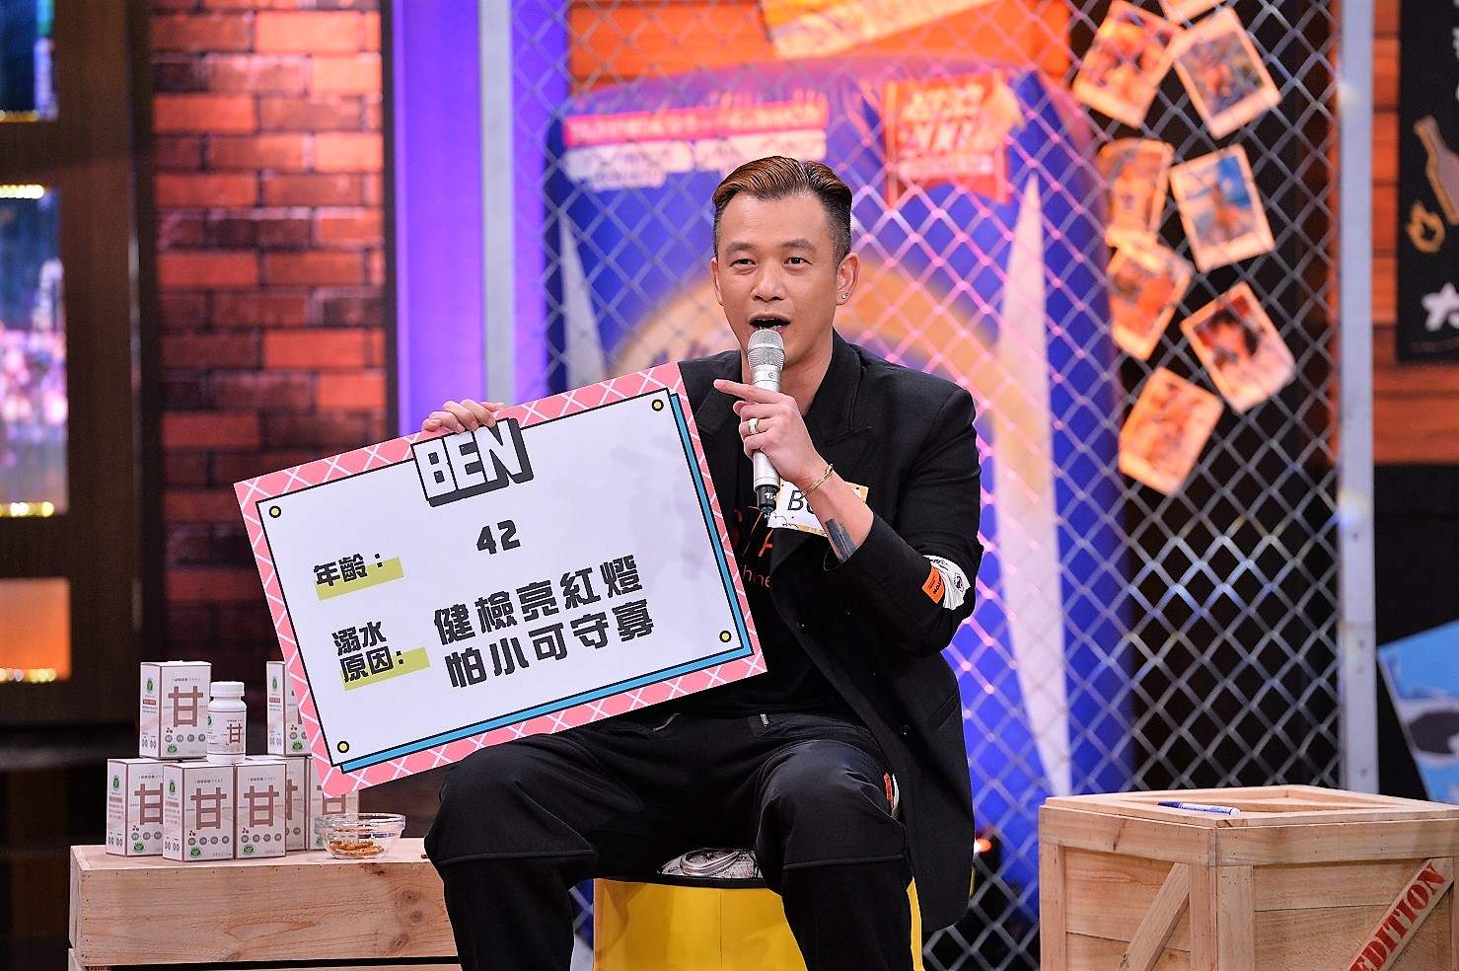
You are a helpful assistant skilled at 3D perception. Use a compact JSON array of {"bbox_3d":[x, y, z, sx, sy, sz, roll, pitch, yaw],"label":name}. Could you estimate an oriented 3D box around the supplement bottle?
[{"bbox_3d":[-0.636,0.301,10.278,0.049,0.102,0.049,0,2,0],"label":"supplement bottle"}]

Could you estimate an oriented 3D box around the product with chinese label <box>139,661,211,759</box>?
[{"bbox_3d":[-0.709,0.288,10.373,0.068,0.117,0.068,-1,2,-25],"label":"product with chinese label"}]

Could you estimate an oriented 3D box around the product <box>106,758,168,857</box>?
[{"bbox_3d":[-0.747,0.410,10.316,0.068,0.117,0.068,-1,2,-26],"label":"product"}]

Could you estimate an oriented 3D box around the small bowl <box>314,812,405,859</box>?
[{"bbox_3d":[-0.466,0.443,10.226,0.114,0.051,0.114,0,2,0],"label":"small bowl"}]

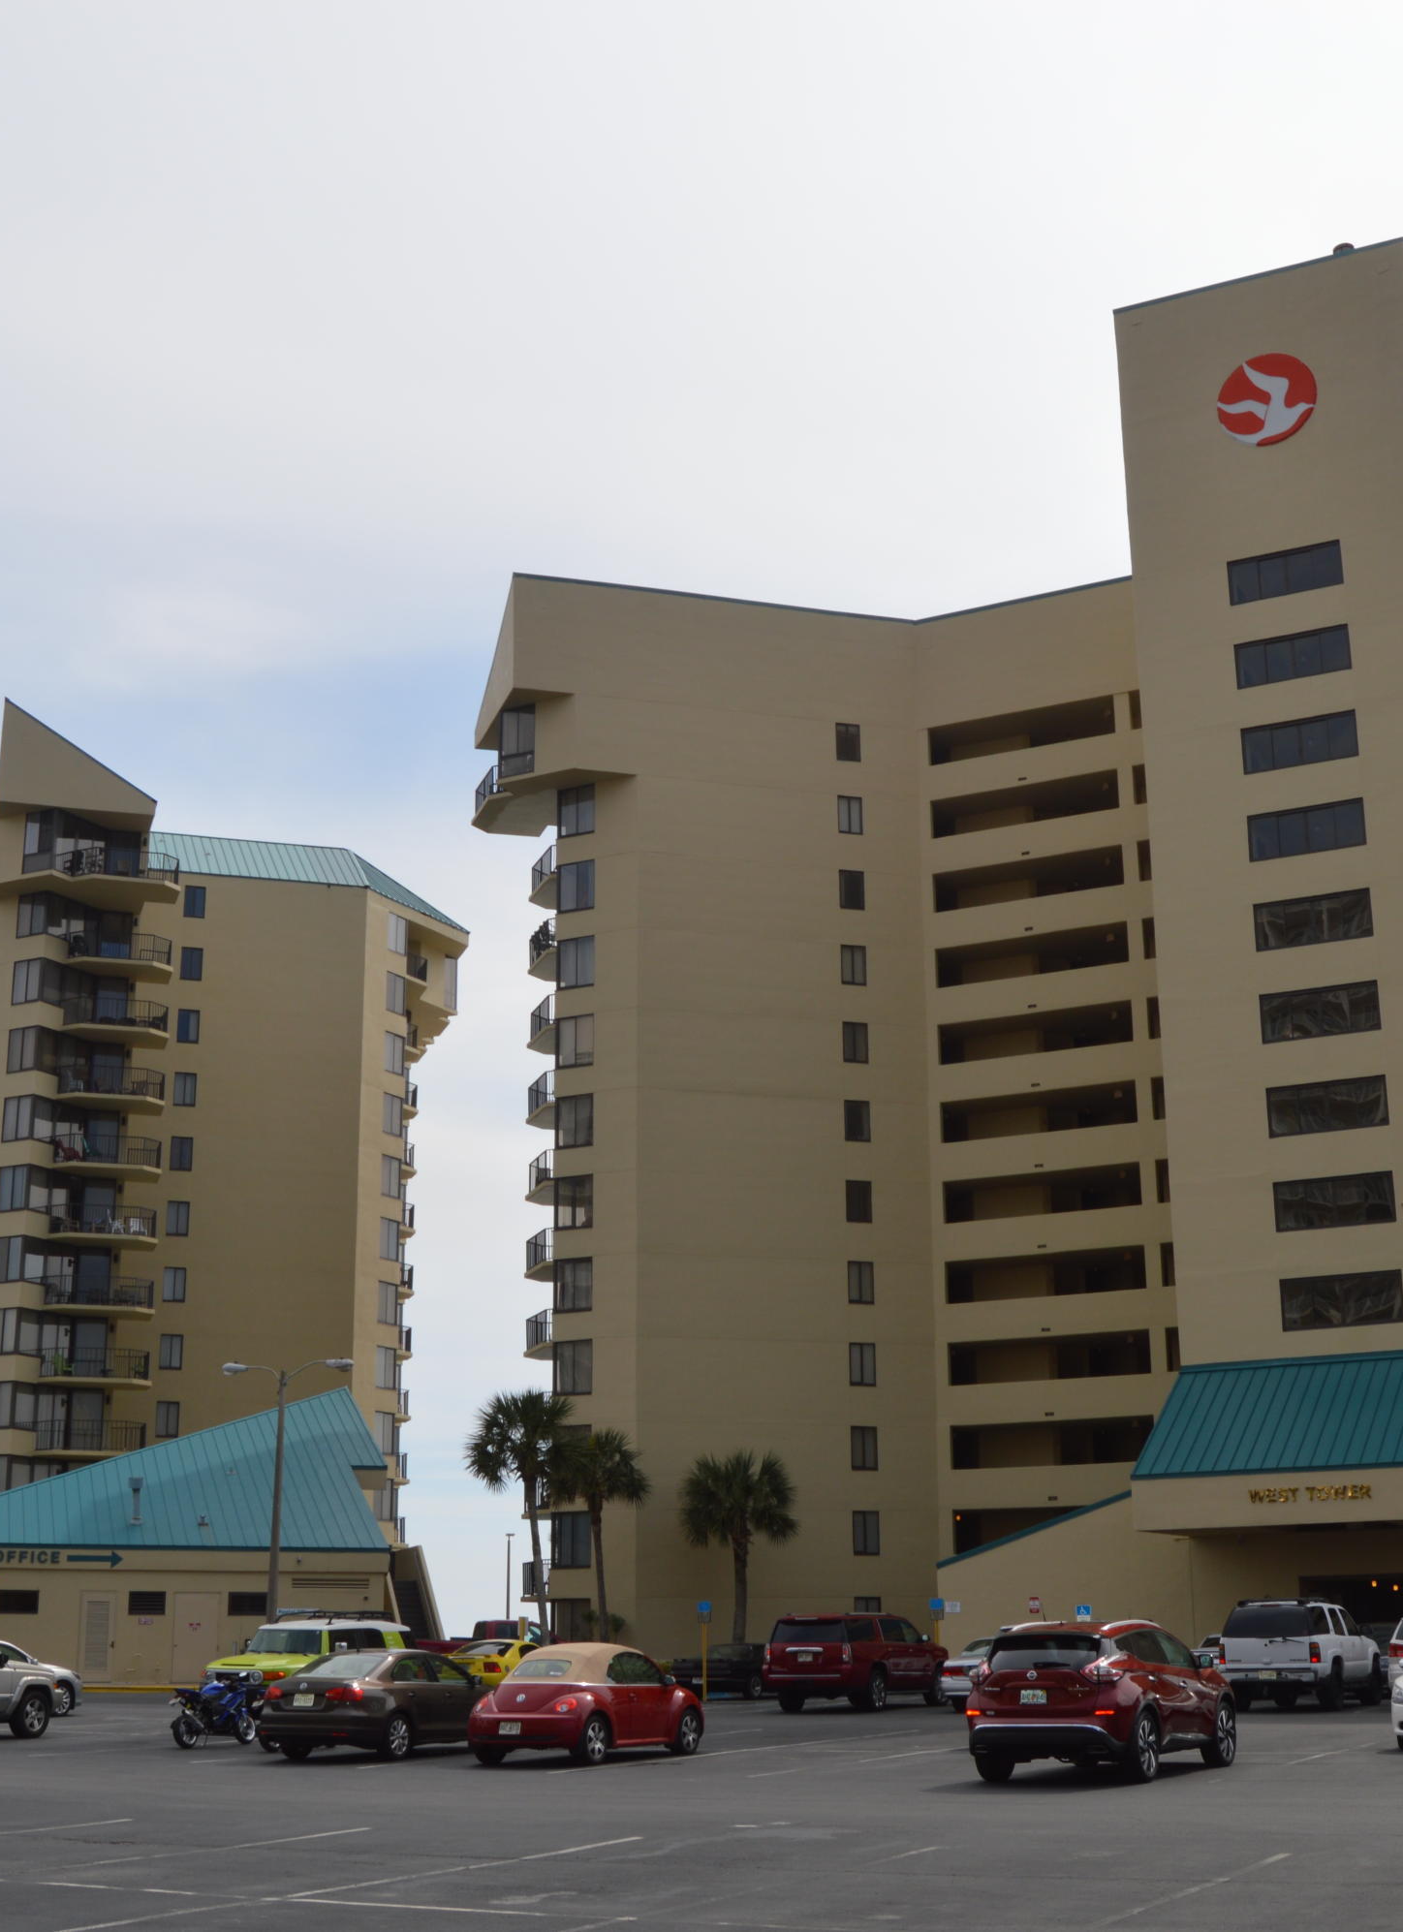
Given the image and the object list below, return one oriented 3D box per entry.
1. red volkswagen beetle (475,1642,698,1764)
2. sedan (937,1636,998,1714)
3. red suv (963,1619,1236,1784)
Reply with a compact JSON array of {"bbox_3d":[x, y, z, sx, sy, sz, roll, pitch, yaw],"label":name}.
[{"bbox_3d":[-1.477,9.912,30.425,1.724,1.500,4.110,-9,-18,26],"label":"red volkswagen beetle"},{"bbox_3d":[6.207,13.281,42.449,1.830,1.430,4.850,-9,-18,26],"label":"sedan"},{"bbox_3d":[4.649,8.254,25.604,1.915,1.710,4.890,-9,-18,28],"label":"red suv"}]

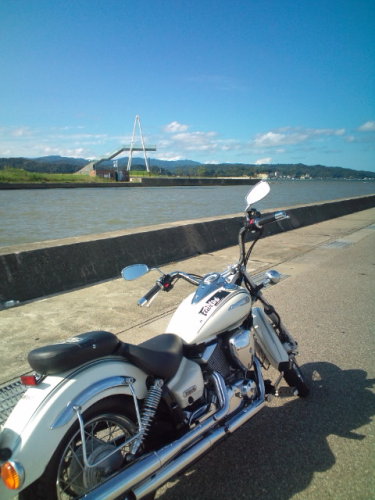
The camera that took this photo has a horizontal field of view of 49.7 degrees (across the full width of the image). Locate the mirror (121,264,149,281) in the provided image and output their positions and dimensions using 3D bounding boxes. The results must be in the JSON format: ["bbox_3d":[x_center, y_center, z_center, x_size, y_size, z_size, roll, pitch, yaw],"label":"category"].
[{"bbox_3d":[-0.283,0.119,2.170,0.148,0.083,0.040,-18,-19,-5],"label":"mirror"}]

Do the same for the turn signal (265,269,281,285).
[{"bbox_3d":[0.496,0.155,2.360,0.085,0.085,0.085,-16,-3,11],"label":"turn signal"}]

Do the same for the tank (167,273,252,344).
[{"bbox_3d":[0.099,0.297,2.134,0.300,0.235,0.530,-6,13,46],"label":"tank"}]

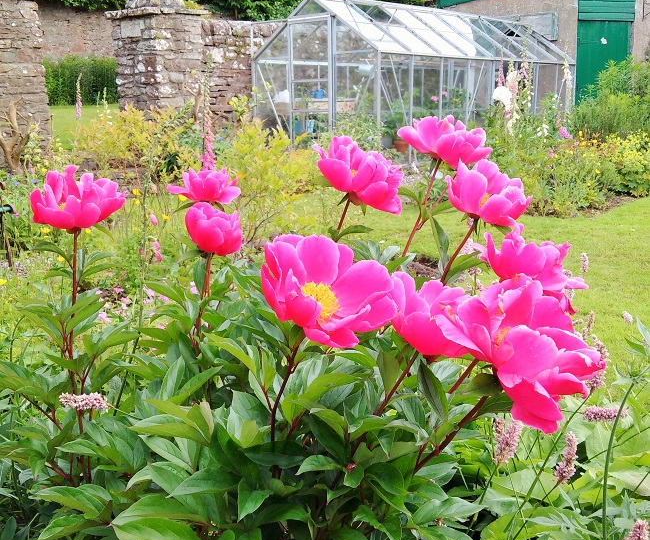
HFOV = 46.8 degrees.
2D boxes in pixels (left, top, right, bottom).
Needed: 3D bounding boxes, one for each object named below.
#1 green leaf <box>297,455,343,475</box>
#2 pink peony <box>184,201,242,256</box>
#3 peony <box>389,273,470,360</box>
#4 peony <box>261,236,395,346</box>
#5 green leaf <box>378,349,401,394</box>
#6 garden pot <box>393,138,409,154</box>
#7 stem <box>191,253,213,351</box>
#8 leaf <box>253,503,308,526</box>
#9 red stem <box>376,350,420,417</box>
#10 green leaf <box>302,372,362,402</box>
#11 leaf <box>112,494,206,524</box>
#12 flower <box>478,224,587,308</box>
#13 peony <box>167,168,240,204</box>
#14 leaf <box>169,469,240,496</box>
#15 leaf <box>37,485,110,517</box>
[{"bbox_3d":[-0.007,0.239,0.920,0.058,0.022,0.030,-9,14,-15],"label":"green leaf"},{"bbox_3d":[-0.175,-0.065,1.180,0.091,0.082,0.090,-1,13,0],"label":"pink peony"},{"bbox_3d":[0.140,0.058,0.980,0.108,0.105,0.105,-2,13,-6],"label":"peony"},{"bbox_3d":[0.005,0.025,0.900,0.150,0.118,0.115,-4,13,-14],"label":"peony"},{"bbox_3d":[0.082,0.131,0.960,0.029,0.056,0.022,-1,13,0],"label":"green leaf"},{"bbox_3d":[0.933,-1.490,9.100,0.205,0.190,0.205,-1,13,0],"label":"garden pot"},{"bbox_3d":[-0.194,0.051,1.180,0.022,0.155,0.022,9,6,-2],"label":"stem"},{"bbox_3d":[-0.053,0.293,0.900,0.068,0.024,0.045,-1,13,0],"label":"leaf"},{"bbox_3d":[0.093,0.145,0.960,0.009,0.108,0.009,36,-11,0],"label":"red stem"},{"bbox_3d":[0.009,0.143,0.920,0.072,0.030,0.045,-1,13,0],"label":"green leaf"},{"bbox_3d":[-0.203,0.293,0.920,0.115,0.030,0.050,-3,13,-12],"label":"leaf"},{"bbox_3d":[0.280,-0.006,1.020,0.138,0.105,0.115,2,13,11],"label":"flower"},{"bbox_3d":[-0.199,-0.138,1.230,0.118,0.058,0.115,-1,13,0],"label":"peony"},{"bbox_3d":[-0.139,0.243,0.860,0.082,0.028,0.050,-1,13,0],"label":"leaf"},{"bbox_3d":[-0.318,0.294,0.950,0.095,0.030,0.045,6,11,-15],"label":"leaf"}]

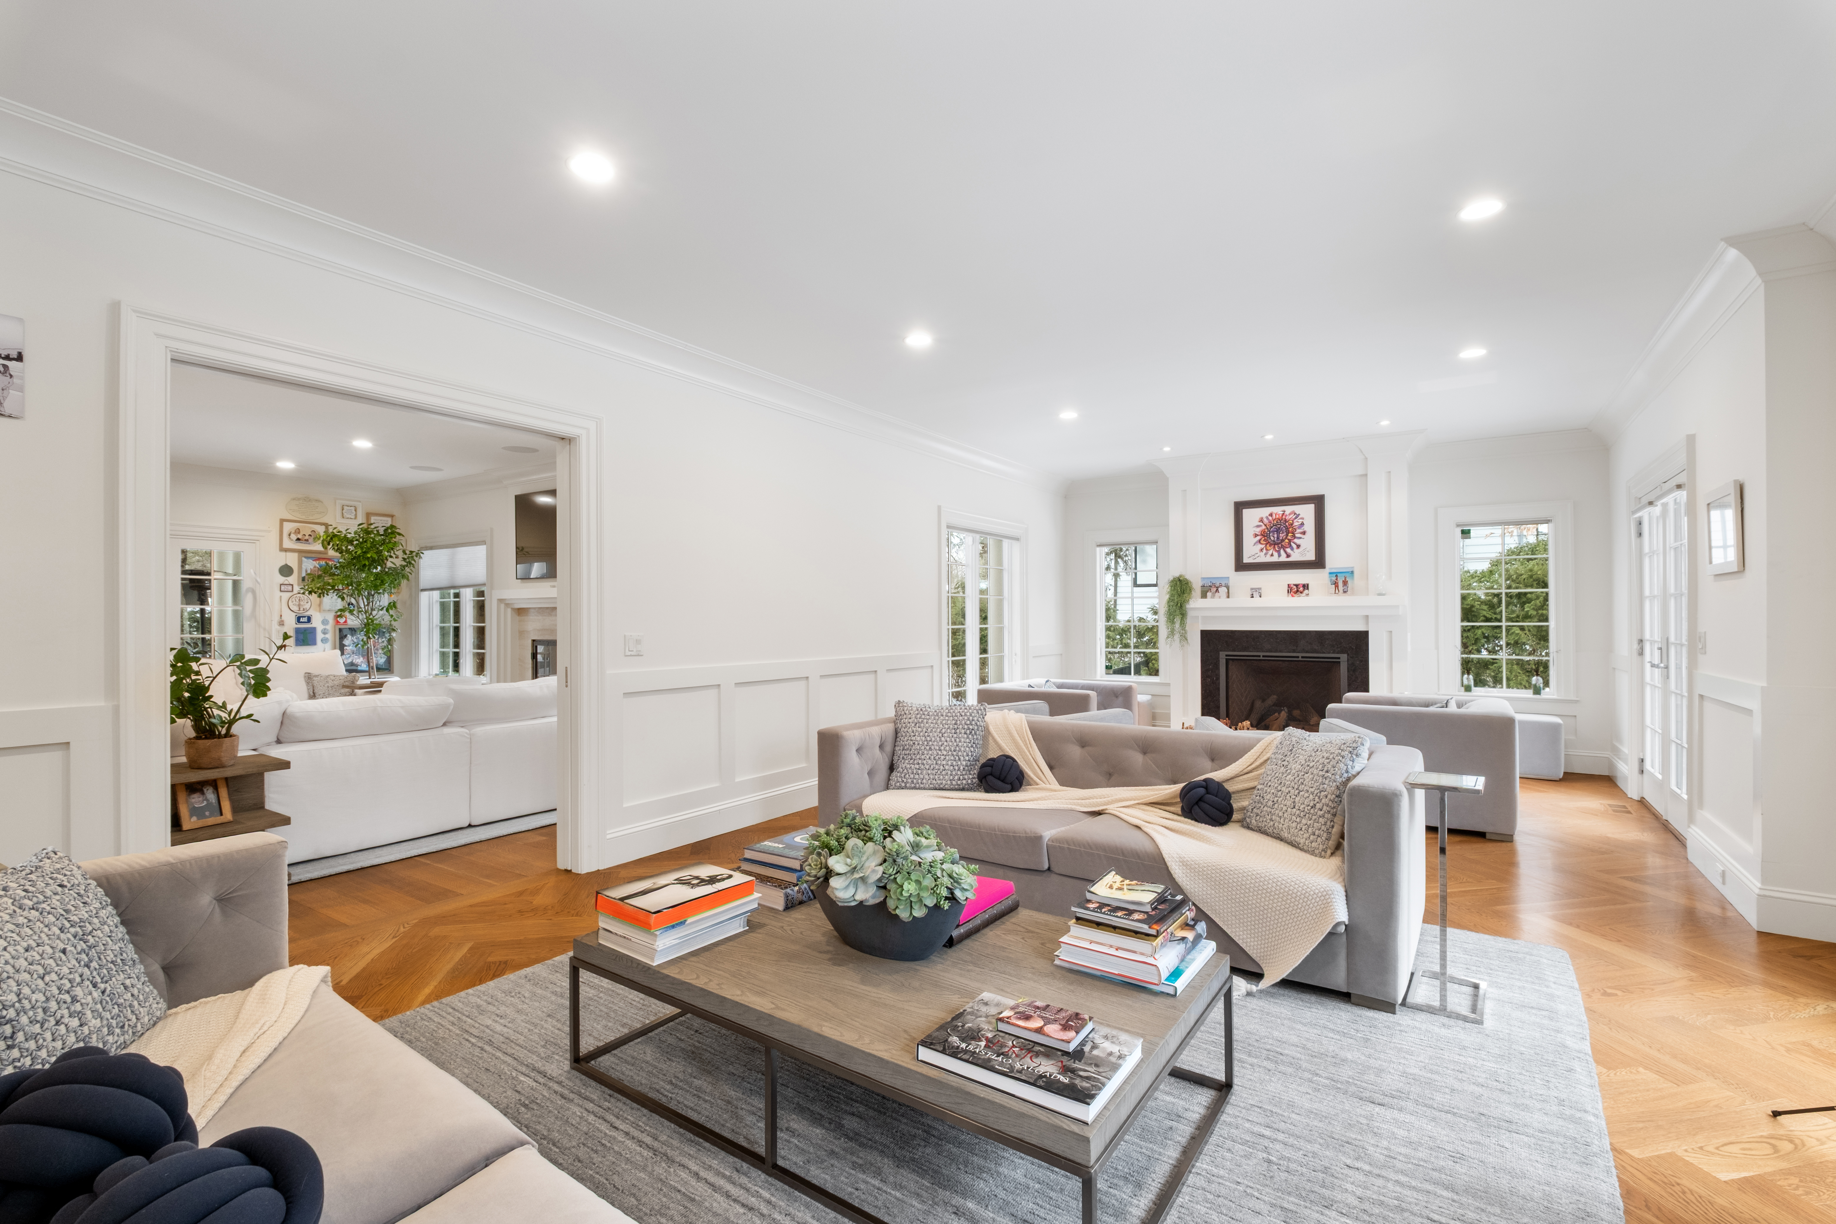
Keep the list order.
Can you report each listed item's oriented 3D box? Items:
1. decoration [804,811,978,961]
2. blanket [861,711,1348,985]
[{"bbox_3d":[-0.082,0.764,2.146,0.510,0.335,0.340,0,0,35],"label":"decoration"},{"bbox_3d":[0.803,0.907,3.497,2.120,0.730,1.020,0,0,35],"label":"blanket"}]

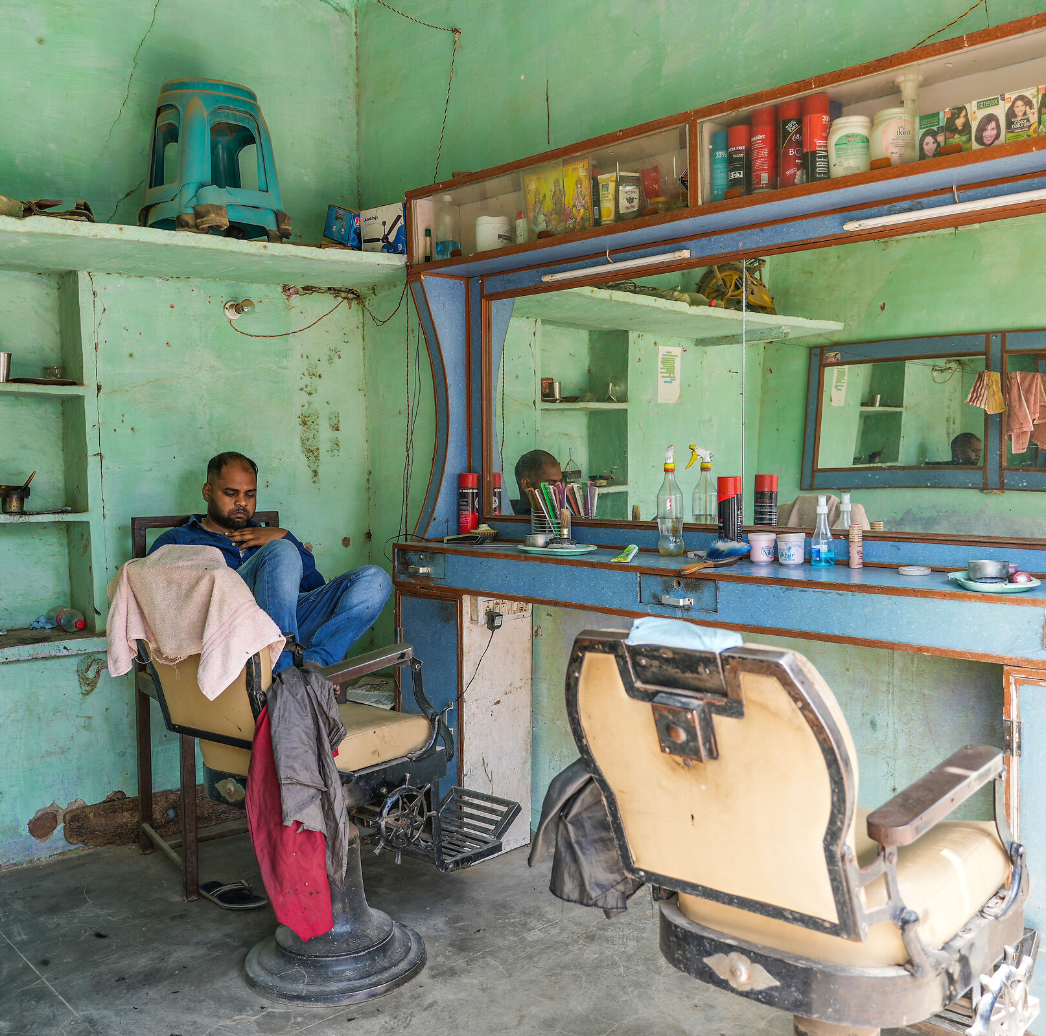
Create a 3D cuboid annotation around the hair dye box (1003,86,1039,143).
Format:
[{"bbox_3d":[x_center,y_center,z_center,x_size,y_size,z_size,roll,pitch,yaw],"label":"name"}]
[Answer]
[{"bbox_3d":[1.103,-0.871,2.562,0.042,0.129,0.071,-3,4,-43],"label":"hair dye box"}]

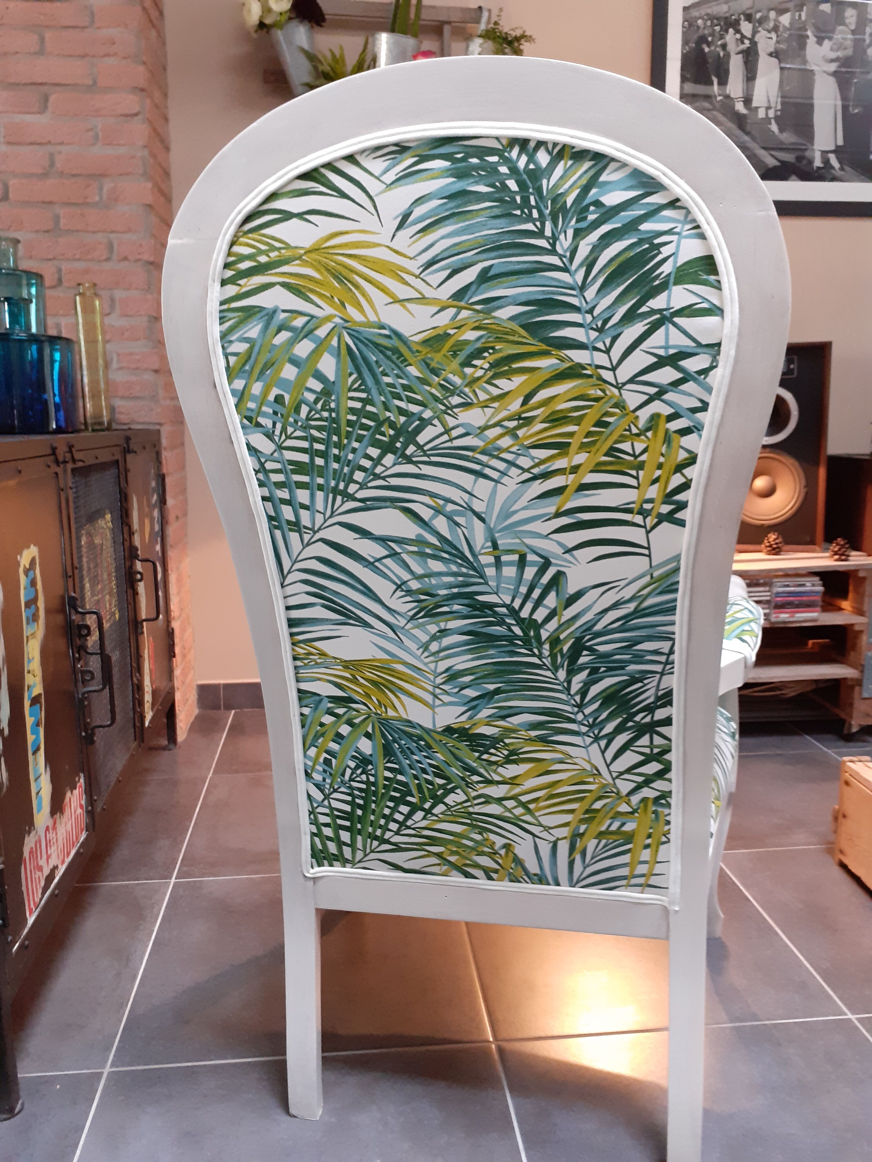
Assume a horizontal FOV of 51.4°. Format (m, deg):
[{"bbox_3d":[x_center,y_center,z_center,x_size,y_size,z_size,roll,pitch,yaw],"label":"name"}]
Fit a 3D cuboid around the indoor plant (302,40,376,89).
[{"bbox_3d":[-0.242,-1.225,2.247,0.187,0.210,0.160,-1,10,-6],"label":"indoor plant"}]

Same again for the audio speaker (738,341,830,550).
[{"bbox_3d":[0.914,-0.374,2.540,0.298,0.552,0.240,2,10,11],"label":"audio speaker"}]

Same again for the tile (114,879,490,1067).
[{"bbox_3d":[-0.196,0.584,1.426,0.503,0.010,0.493,-1,10,-6],"label":"tile"}]

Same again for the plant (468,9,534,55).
[{"bbox_3d":[0.163,-1.334,2.271,0.171,0.178,0.150,-1,10,-6],"label":"plant"}]

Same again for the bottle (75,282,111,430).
[{"bbox_3d":[-0.727,-0.475,1.937,0.056,0.307,0.056,-1,10,-6],"label":"bottle"}]

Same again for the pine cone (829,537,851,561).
[{"bbox_3d":[1.040,-0.085,2.327,0.054,0.057,0.054,-1,10,-6],"label":"pine cone"}]

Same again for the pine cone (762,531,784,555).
[{"bbox_3d":[0.895,-0.101,2.407,0.054,0.061,0.054,-1,10,-6],"label":"pine cone"}]

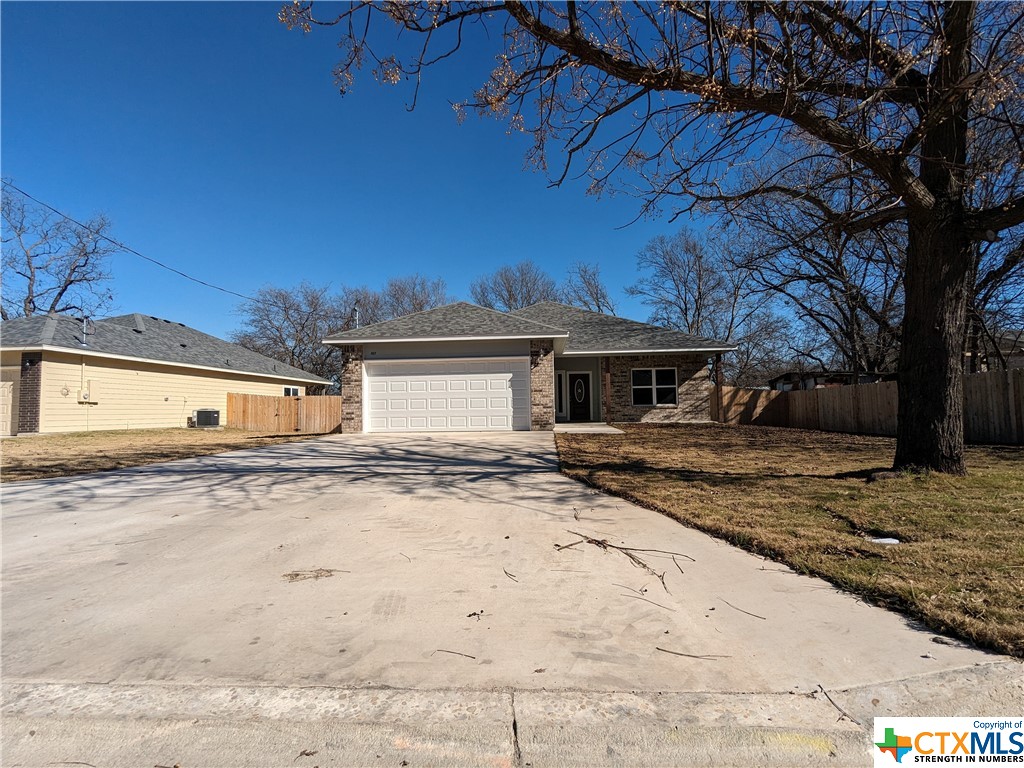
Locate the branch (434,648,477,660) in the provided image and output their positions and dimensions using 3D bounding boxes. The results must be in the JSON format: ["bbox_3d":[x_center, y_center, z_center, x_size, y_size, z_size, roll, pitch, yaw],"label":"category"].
[{"bbox_3d":[-0.345,1.635,2.860,0.280,0.015,0.069,-1,1,9],"label":"branch"}]

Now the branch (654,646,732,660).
[{"bbox_3d":[1.077,1.606,2.804,0.431,0.018,0.070,-1,1,15],"label":"branch"}]

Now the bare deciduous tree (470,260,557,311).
[{"bbox_3d":[0.431,-4.239,45.363,9.153,15.441,8.281,-1,-3,4],"label":"bare deciduous tree"}]

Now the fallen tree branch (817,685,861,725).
[{"bbox_3d":[1.625,1.606,2.377,0.112,0.020,0.285,-1,1,12],"label":"fallen tree branch"}]

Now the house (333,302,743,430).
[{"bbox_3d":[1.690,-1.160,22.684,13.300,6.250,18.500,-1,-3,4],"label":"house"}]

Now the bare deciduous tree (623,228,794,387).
[{"bbox_3d":[15.392,-4.670,36.378,12.573,14.851,11.316,-1,-3,4],"label":"bare deciduous tree"}]

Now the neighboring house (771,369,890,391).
[{"bbox_3d":[20.803,0.741,30.211,8.500,3.400,6.500,-1,-3,4],"label":"neighboring house"}]

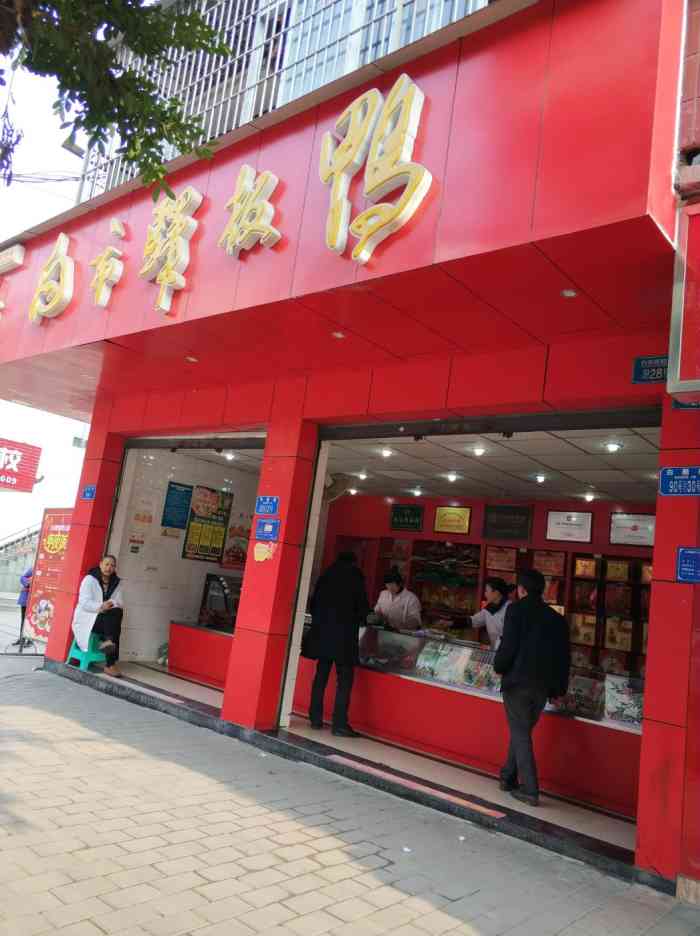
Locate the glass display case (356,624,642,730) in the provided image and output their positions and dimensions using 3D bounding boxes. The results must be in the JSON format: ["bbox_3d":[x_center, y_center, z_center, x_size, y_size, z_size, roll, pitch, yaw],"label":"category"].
[{"bbox_3d":[1.270,1.732,6.105,2.793,0.367,0.600,0,-12,41],"label":"glass display case"}]

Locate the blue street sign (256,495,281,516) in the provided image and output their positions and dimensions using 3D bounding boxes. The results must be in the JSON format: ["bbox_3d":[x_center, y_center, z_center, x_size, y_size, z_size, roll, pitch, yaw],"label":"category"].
[{"bbox_3d":[-0.767,0.347,6.707,0.305,0.160,0.020,0,-12,41],"label":"blue street sign"}]

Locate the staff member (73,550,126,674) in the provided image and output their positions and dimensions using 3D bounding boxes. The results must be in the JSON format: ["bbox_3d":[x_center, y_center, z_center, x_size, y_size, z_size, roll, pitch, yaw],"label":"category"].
[{"bbox_3d":[-2.925,1.708,8.705,0.550,1.340,0.850,14,-11,-33],"label":"staff member"}]

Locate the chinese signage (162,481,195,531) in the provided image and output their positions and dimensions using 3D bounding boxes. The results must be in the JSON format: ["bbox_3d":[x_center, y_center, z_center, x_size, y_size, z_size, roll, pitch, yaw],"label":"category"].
[{"bbox_3d":[-2.325,0.520,9.868,0.020,0.620,0.395,0,-12,41],"label":"chinese signage"}]

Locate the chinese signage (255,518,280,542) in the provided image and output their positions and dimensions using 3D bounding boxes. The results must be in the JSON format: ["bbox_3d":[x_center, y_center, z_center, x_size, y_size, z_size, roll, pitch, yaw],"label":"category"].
[{"bbox_3d":[-0.784,0.591,6.878,0.305,0.200,0.012,0,-12,42],"label":"chinese signage"}]

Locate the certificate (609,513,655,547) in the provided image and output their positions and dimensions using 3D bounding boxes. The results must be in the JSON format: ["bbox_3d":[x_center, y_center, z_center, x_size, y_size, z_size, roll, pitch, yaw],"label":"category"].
[{"bbox_3d":[3.254,0.697,8.312,0.595,0.375,0.030,0,-12,42],"label":"certificate"}]

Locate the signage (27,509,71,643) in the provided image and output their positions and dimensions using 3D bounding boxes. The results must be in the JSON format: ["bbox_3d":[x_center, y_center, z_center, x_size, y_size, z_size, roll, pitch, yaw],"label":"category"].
[{"bbox_3d":[-4.064,1.442,9.891,0.834,1.788,0.100,0,-12,41],"label":"signage"}]

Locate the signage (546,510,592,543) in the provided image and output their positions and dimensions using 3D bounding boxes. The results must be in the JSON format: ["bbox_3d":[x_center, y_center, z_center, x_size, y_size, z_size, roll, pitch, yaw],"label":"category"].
[{"bbox_3d":[2.799,0.752,9.332,0.605,0.380,0.030,0,-12,41],"label":"signage"}]

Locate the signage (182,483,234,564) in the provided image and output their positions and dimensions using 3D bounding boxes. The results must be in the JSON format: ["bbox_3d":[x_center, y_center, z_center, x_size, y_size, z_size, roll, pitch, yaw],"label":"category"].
[{"bbox_3d":[-2.019,0.835,10.523,0.025,1.035,0.705,0,-12,42],"label":"signage"}]

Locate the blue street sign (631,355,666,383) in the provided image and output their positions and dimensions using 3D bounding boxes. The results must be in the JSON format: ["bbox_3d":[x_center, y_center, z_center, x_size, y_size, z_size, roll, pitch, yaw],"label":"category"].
[{"bbox_3d":[1.995,-0.643,4.753,0.300,0.200,0.012,0,-12,42],"label":"blue street sign"}]

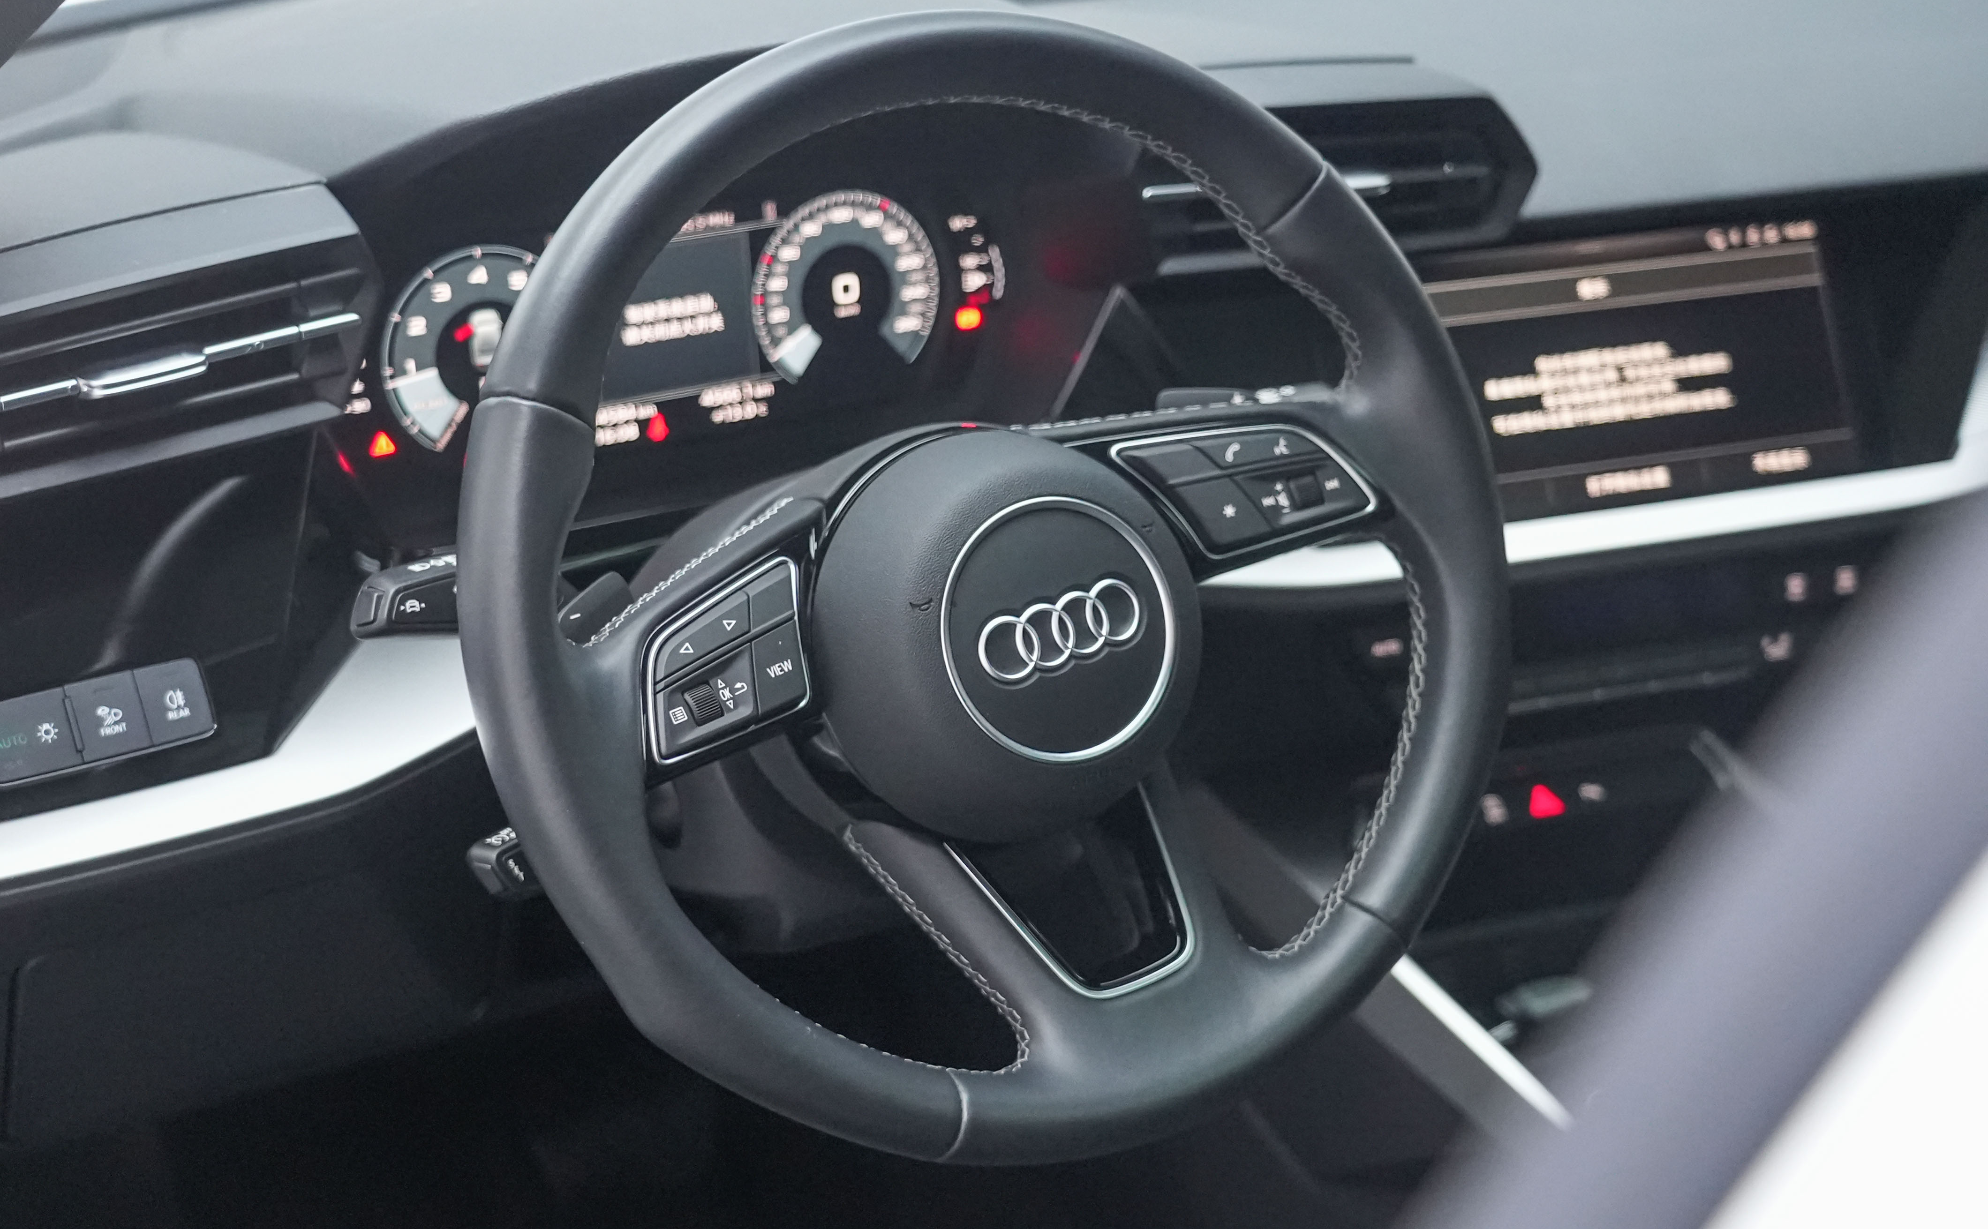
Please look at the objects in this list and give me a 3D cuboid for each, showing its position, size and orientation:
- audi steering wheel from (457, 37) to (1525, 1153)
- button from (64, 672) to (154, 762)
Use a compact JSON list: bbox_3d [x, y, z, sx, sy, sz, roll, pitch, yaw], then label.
[{"bbox_3d":[-0.001,-0.009,0.944,0.370,0.370,0.095,-19,5,-26],"label":"audi steering wheel"},{"bbox_3d":[-0.295,0.035,0.956,0.024,0.026,0.010,-15,-1,-33],"label":"button"}]

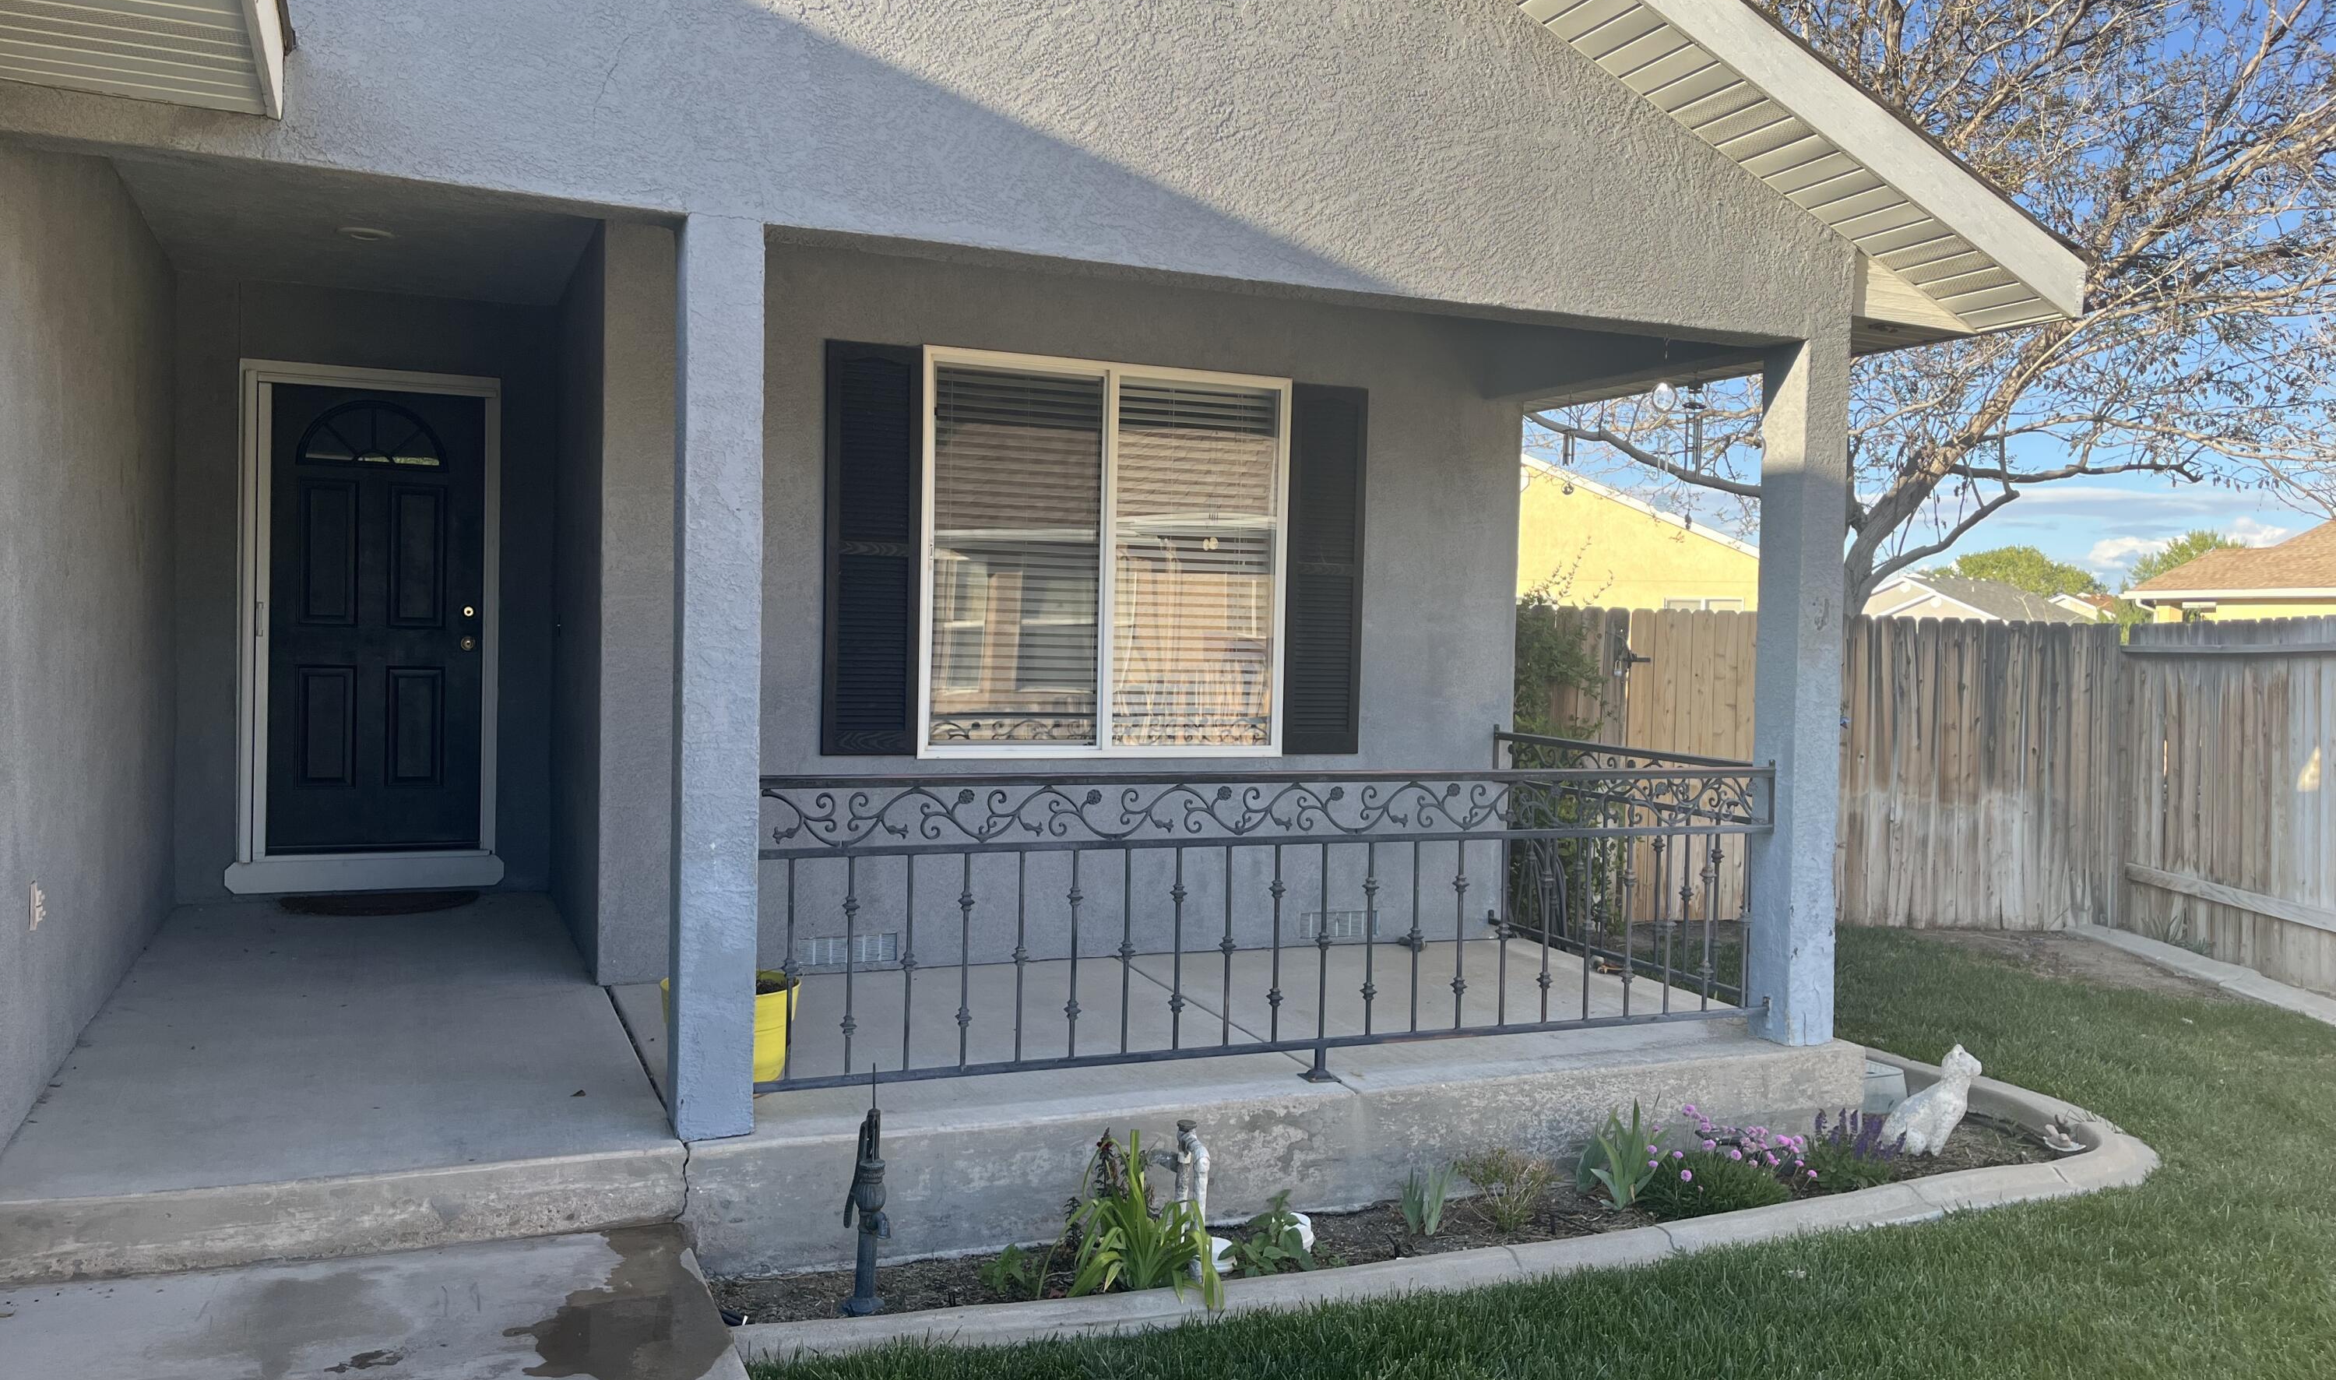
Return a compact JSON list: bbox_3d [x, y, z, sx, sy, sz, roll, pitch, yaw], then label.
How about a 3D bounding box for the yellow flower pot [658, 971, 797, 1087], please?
[{"bbox_3d":[-1.240,0.956,4.966,0.375,0.270,0.375,1,1,-23],"label":"yellow flower pot"}]

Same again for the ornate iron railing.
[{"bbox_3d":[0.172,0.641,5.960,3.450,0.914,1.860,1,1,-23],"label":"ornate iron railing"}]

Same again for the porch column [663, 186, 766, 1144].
[{"bbox_3d":[-1.135,-0.025,4.405,0.186,2.257,0.201,1,1,-23],"label":"porch column"}]

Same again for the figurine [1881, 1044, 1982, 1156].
[{"bbox_3d":[2.468,1.327,5.669,0.310,0.360,0.180,2,1,33],"label":"figurine"}]

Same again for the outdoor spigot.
[{"bbox_3d":[-0.717,1.238,4.168,0.150,0.490,0.100,2,1,37],"label":"outdoor spigot"}]

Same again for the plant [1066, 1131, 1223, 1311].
[{"bbox_3d":[-0.062,1.325,4.400,0.390,0.380,0.360,1,1,0],"label":"plant"}]

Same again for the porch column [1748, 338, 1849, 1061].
[{"bbox_3d":[2.070,-0.005,5.762,0.186,2.290,0.201,1,1,-23],"label":"porch column"}]

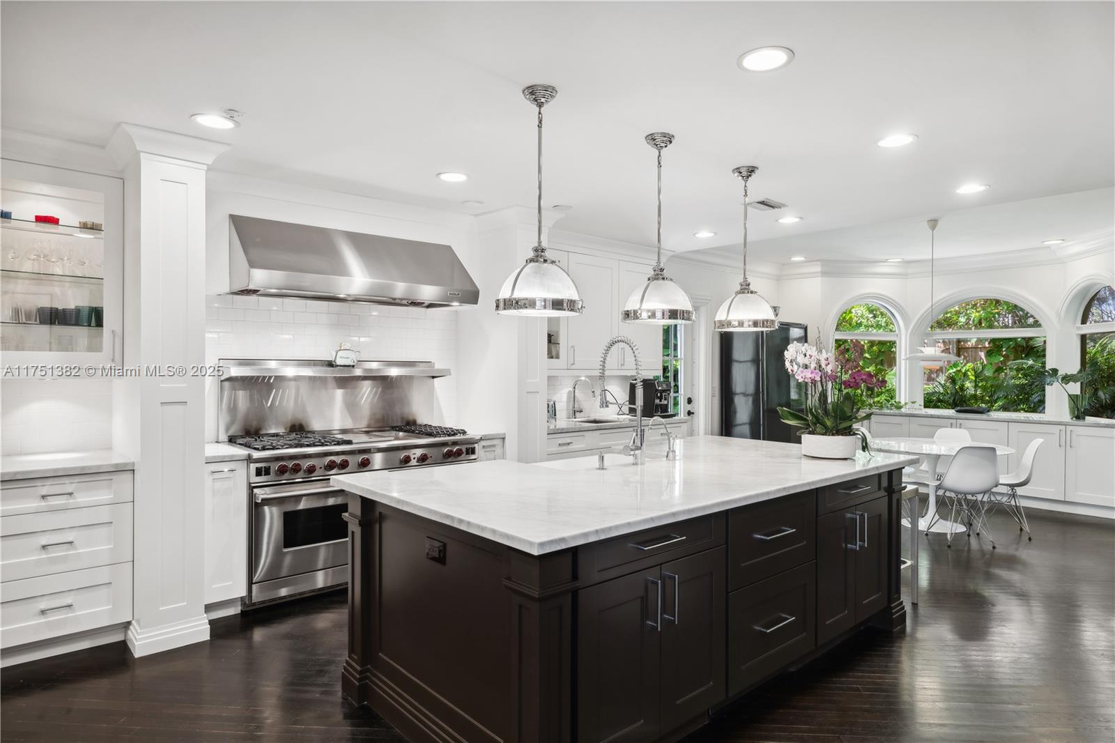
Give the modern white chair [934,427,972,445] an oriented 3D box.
[{"bbox_3d":[3.780,0.985,6.320,0.465,0.810,0.540,0,0,41],"label":"modern white chair"}]

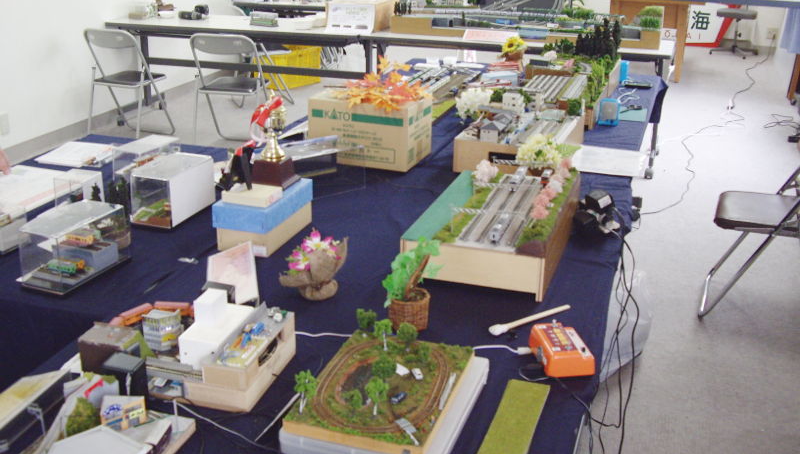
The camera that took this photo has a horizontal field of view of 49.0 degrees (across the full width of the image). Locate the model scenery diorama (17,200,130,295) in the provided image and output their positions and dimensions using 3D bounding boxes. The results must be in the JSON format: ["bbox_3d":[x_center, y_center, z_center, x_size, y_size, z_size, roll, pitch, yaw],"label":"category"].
[{"bbox_3d":[-0.711,0.037,1.919,0.125,0.125,0.220,8,22,19],"label":"model scenery diorama"}]

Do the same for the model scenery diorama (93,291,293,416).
[{"bbox_3d":[-0.356,0.190,1.519,0.300,0.125,0.208,6,21,15],"label":"model scenery diorama"}]

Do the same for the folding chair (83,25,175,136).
[{"bbox_3d":[-1.786,-0.953,5.831,0.420,0.730,0.450,8,22,20],"label":"folding chair"}]

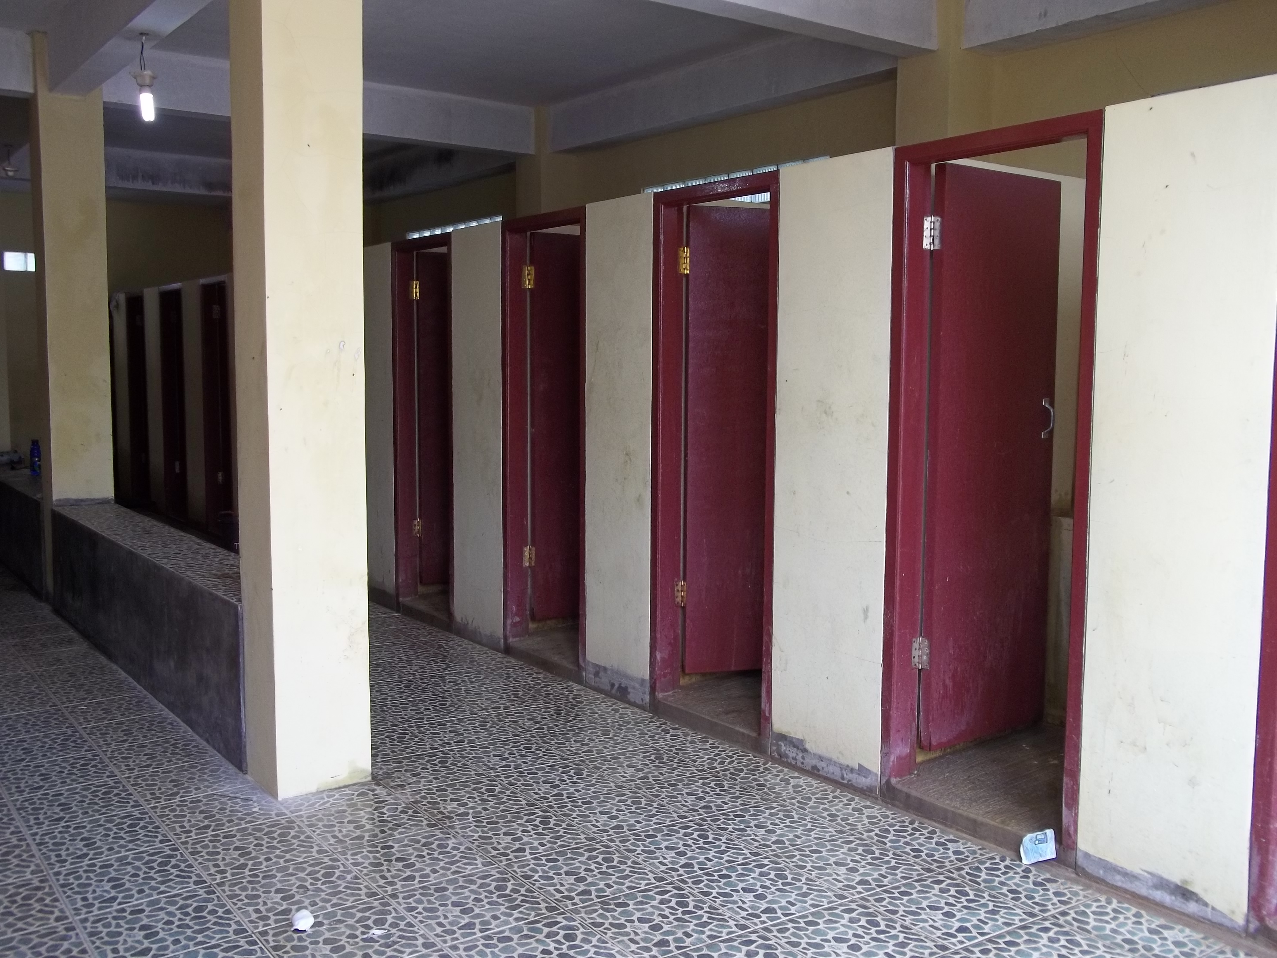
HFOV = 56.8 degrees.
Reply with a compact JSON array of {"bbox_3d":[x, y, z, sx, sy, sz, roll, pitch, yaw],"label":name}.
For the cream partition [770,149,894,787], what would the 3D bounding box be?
[{"bbox_3d":[0.643,-0.020,3.759,0.112,1.954,0.485,-3,6,-36],"label":"cream partition"}]

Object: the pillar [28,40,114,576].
[{"bbox_3d":[-3.046,-0.801,6.347,0.299,2.993,0.303,-3,6,-36],"label":"pillar"}]

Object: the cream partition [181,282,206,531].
[{"bbox_3d":[-3.470,-0.556,9.389,0.112,1.954,0.516,-3,6,-36],"label":"cream partition"}]

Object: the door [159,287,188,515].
[{"bbox_3d":[-3.831,-0.619,9.853,0.065,1.887,0.664,-3,6,-36],"label":"door"}]

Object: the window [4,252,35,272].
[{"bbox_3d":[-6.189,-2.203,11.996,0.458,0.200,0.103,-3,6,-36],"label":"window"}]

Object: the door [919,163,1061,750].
[{"bbox_3d":[1.107,-0.057,3.695,0.566,1.762,0.039,-3,6,-36],"label":"door"}]

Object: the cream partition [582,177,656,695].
[{"bbox_3d":[-0.036,-0.108,4.688,0.112,1.954,0.457,-3,6,-36],"label":"cream partition"}]

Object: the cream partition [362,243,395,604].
[{"bbox_3d":[-1.405,-0.287,6.563,0.112,1.954,0.493,-3,6,-36],"label":"cream partition"}]

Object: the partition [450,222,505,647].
[{"bbox_3d":[-0.715,-0.197,5.617,0.112,1.954,0.499,-3,6,-36],"label":"partition"}]

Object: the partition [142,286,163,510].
[{"bbox_3d":[-4.164,-0.647,10.339,0.112,1.954,0.516,-3,6,-36],"label":"partition"}]

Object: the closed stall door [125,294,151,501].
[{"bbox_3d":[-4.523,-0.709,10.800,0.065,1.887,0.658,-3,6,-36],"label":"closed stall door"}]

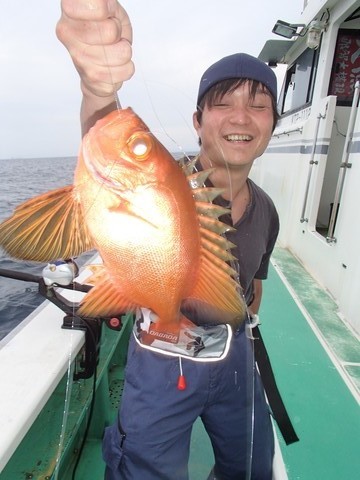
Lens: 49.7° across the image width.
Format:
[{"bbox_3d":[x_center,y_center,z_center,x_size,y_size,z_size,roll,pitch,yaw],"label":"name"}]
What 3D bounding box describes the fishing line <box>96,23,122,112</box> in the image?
[{"bbox_3d":[-0.072,-0.177,0.400,0.012,0.092,0.012,-11,12,2],"label":"fishing line"}]

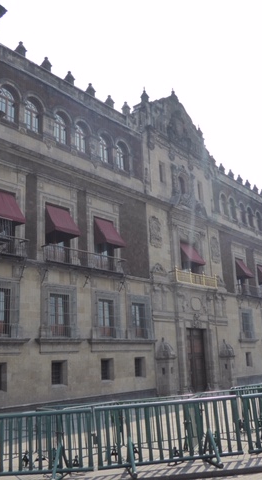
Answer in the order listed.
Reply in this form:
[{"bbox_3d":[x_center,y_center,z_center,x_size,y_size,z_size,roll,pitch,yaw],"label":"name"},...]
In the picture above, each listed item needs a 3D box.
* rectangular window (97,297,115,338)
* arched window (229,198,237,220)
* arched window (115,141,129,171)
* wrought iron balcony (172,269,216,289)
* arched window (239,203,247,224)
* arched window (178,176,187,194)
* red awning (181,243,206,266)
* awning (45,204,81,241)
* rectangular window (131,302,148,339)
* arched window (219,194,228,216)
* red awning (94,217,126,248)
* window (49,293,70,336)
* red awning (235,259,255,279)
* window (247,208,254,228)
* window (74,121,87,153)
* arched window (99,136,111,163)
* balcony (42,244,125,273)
[{"bbox_3d":[-1.451,4.916,28.570,0.250,2.300,1.420,-15,-19,36],"label":"rectangular window"},{"bbox_3d":[9.572,-2.855,44.124,0.320,2.148,1.334,-15,-19,36],"label":"arched window"},{"bbox_3d":[-0.689,-5.642,31.619,0.320,2.148,1.334,-15,-19,36],"label":"arched window"},{"bbox_3d":[4.738,2.945,34.731,0.650,0.970,5.710,-15,-19,36],"label":"wrought iron balcony"},{"bbox_3d":[11.758,-2.642,48.548,0.250,2.200,1.400,-14,-19,37],"label":"arched window"},{"bbox_3d":[4.445,-4.710,39.506,0.300,1.800,1.100,-15,-19,36],"label":"arched window"},{"bbox_3d":[4.826,1.134,35.899,0.850,1.750,2.120,-16,-19,36],"label":"red awning"},{"bbox_3d":[-3.902,-1.124,26.493,1.000,1.800,1.810,-14,-19,37],"label":"awning"},{"bbox_3d":[0.569,5.283,30.157,0.300,2.208,1.380,-16,-19,36],"label":"rectangular window"},{"bbox_3d":[8.875,-3.355,44.288,0.350,2.250,1.150,-16,-19,36],"label":"arched window"},{"bbox_3d":[-1.361,-0.472,29.539,1.070,1.820,1.750,-14,-19,37],"label":"red awning"},{"bbox_3d":[-3.879,4.065,24.744,0.300,2.245,1.362,-16,-19,36],"label":"window"},{"bbox_3d":[10.378,2.526,42.287,0.850,1.620,1.700,-15,-19,36],"label":"red awning"},{"bbox_3d":[12.871,-2.291,49.970,0.300,2.200,1.100,-15,-19,36],"label":"window"},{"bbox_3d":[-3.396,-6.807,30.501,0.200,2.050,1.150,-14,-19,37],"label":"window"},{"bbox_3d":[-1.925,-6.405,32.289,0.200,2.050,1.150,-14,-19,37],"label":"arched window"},{"bbox_3d":[-2.483,1.325,26.900,0.640,1.000,6.330,-16,-19,36],"label":"balcony"}]

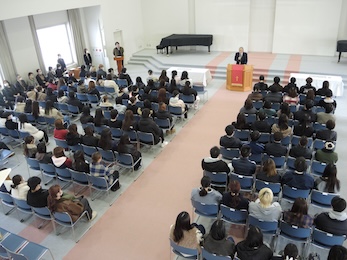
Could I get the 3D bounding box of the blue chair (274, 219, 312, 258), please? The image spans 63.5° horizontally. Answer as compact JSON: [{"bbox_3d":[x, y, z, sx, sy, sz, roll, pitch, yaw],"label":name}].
[{"bbox_3d":[2.085,1.744,4.839,0.485,0.765,0.490,9,30,23],"label":"blue chair"}]

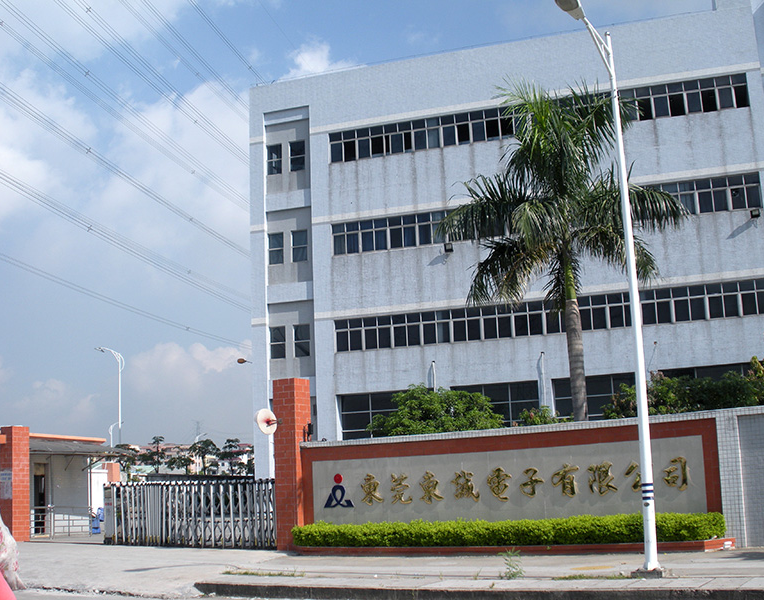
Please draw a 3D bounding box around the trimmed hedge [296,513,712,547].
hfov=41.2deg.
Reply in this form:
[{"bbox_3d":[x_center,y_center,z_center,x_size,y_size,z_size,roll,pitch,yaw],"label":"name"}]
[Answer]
[{"bbox_3d":[2.294,5.086,22.536,9.980,0.620,1.000,-9,-12,30],"label":"trimmed hedge"}]

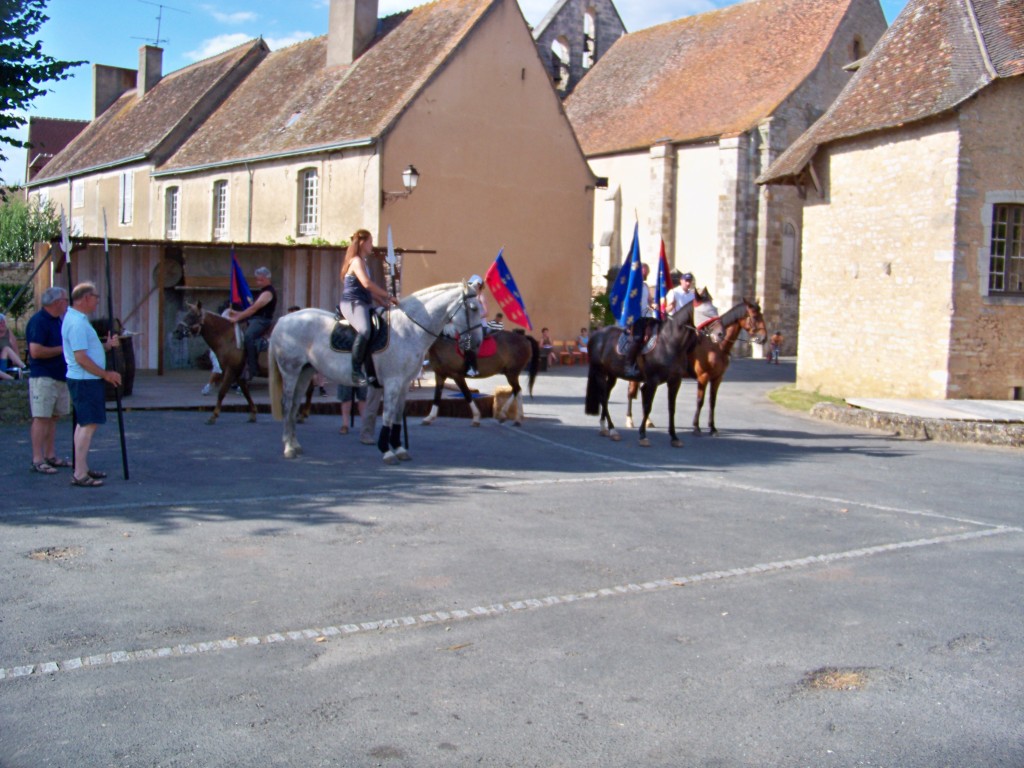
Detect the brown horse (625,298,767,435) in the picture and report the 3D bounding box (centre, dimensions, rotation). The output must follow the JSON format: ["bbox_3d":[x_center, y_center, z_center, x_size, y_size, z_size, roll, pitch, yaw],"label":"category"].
[{"bbox_3d":[2.436,-0.245,13.349,2.150,1.830,0.520,5,5,39],"label":"brown horse"}]

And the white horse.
[{"bbox_3d":[-1.430,-0.114,10.150,2.250,1.840,0.600,2,4,15],"label":"white horse"}]

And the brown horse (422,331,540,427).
[{"bbox_3d":[-0.686,-0.205,13.585,2.150,1.560,0.500,1,4,-12],"label":"brown horse"}]

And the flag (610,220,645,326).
[{"bbox_3d":[1.402,-1.328,11.950,0.450,1.300,0.220,1,4,-6],"label":"flag"}]

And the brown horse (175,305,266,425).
[{"bbox_3d":[-3.534,-0.282,13.260,2.080,1.620,0.500,0,4,-16],"label":"brown horse"}]

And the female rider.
[{"bbox_3d":[-1.495,-0.786,10.100,0.600,1.580,0.520,2,4,15],"label":"female rider"}]

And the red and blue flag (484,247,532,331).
[{"bbox_3d":[-0.049,-1.331,13.750,0.680,1.160,0.220,1,4,-6],"label":"red and blue flag"}]

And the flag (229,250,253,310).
[{"bbox_3d":[-3.630,-1.402,13.100,0.310,0.820,0.200,1,4,-6],"label":"flag"}]

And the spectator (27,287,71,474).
[{"bbox_3d":[-4.259,-0.032,9.000,0.380,1.720,0.500,3,4,20],"label":"spectator"}]

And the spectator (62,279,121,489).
[{"bbox_3d":[-3.661,0.004,8.500,0.460,1.750,0.550,0,4,-16],"label":"spectator"}]

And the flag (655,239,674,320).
[{"bbox_3d":[2.070,-1.391,13.250,0.300,1.200,0.220,1,4,-6],"label":"flag"}]

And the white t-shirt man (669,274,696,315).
[{"bbox_3d":[2.380,-0.842,13.620,0.600,1.420,0.700,-2,6,-43],"label":"white t-shirt man"}]

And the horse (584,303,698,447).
[{"bbox_3d":[1.692,-0.167,12.100,0.600,1.840,2.100,-2,5,-41],"label":"horse"}]

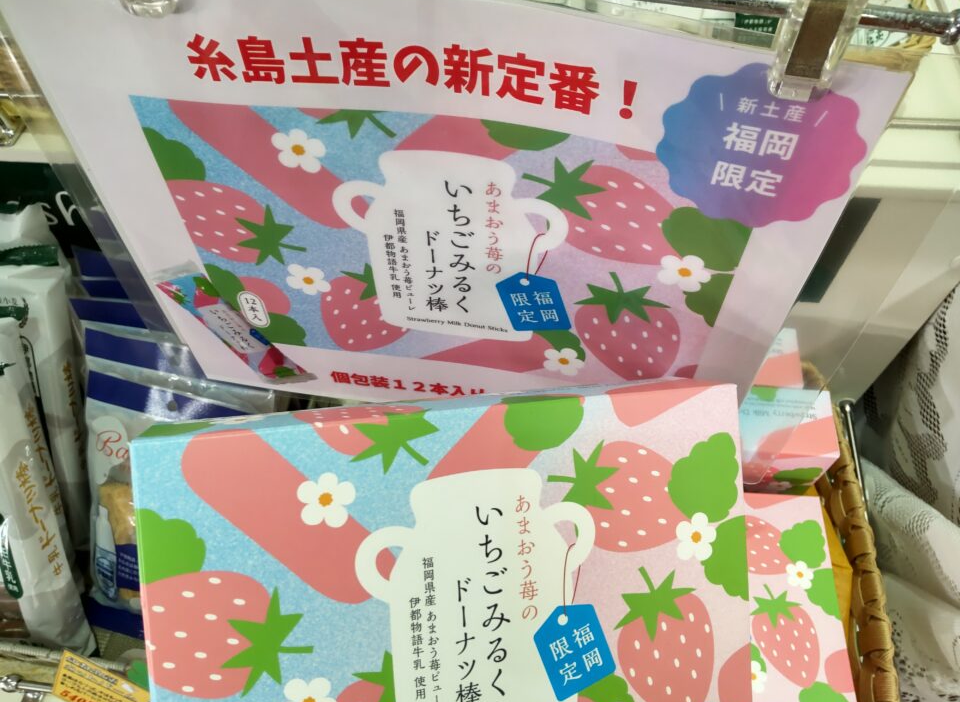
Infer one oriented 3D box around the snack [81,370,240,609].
[{"bbox_3d":[-0.211,0.120,0.456,0.127,0.205,0.036,15,23,3],"label":"snack"}]

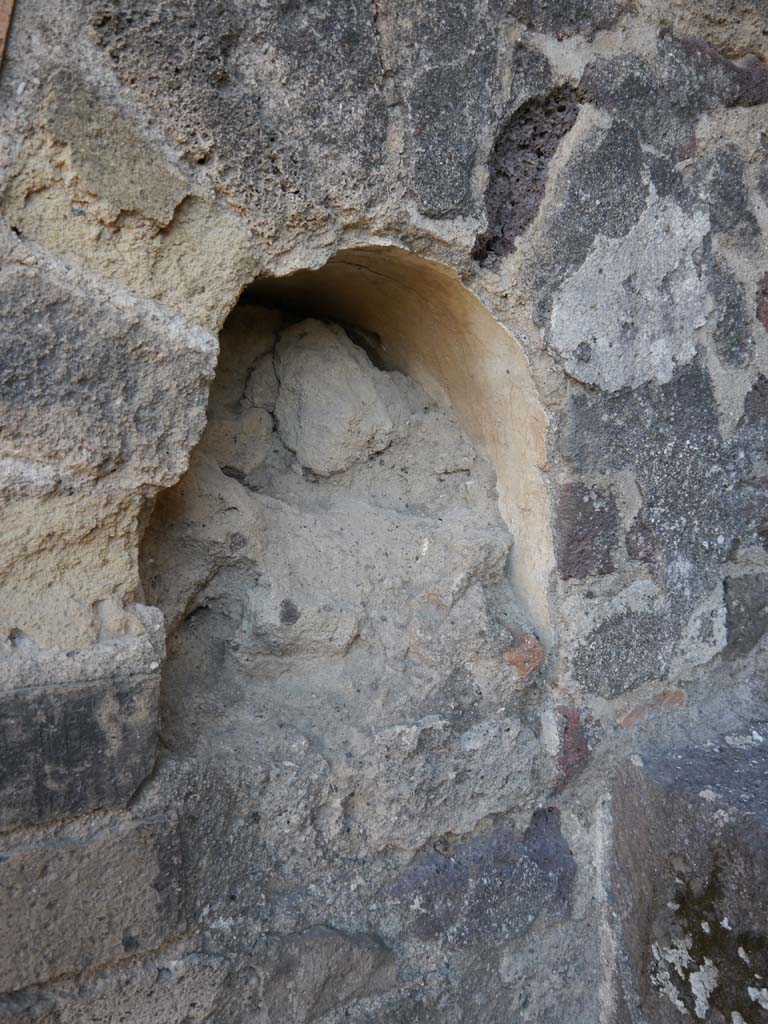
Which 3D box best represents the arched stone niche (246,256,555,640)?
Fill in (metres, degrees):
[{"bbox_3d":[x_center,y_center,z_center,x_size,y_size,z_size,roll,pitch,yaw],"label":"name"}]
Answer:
[{"bbox_3d":[-0.025,-0.060,0.965,0.370,0.430,0.240,0,0,-25],"label":"arched stone niche"}]

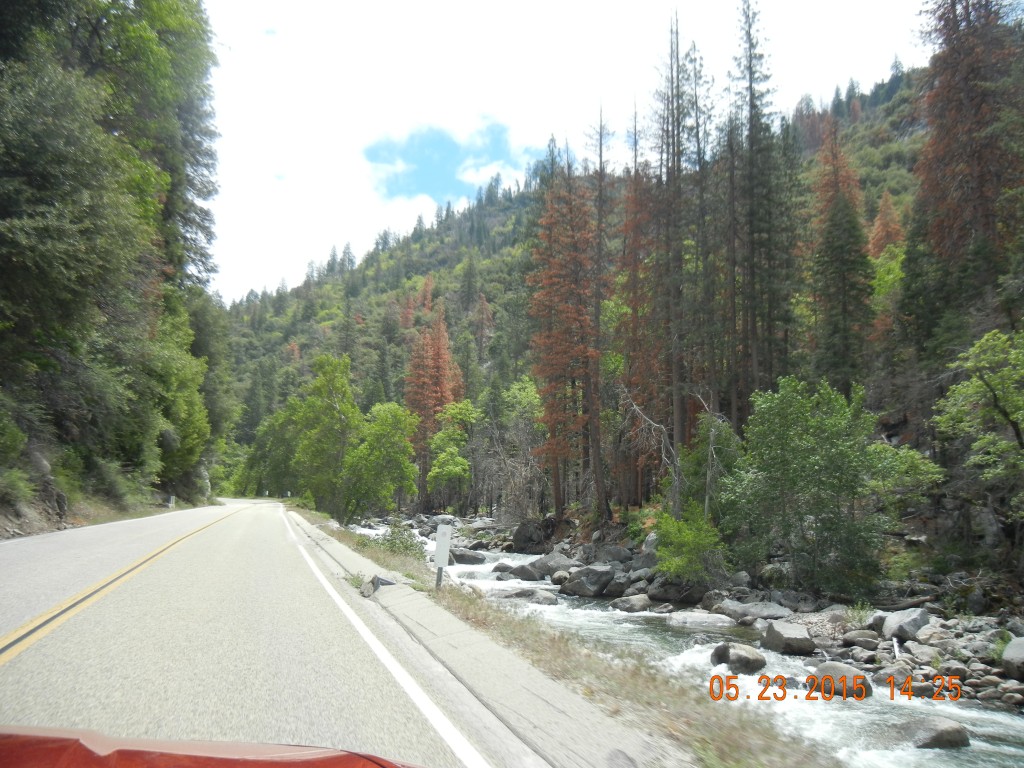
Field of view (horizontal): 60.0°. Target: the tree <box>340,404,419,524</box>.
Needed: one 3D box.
[{"bbox_3d":[-9.227,5.431,61.802,5.430,8.330,5.160,1,-7,-8],"label":"tree"}]

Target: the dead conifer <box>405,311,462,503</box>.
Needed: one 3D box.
[{"bbox_3d":[-10.844,2.919,122.602,8.010,27.200,8.010,1,-7,-5],"label":"dead conifer"}]

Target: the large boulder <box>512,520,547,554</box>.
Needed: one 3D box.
[{"bbox_3d":[1.167,10.233,59.183,2.270,2.240,2.150,0,-7,1],"label":"large boulder"}]

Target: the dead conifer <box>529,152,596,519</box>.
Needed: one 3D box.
[{"bbox_3d":[4.277,-4.427,75.160,5.760,31.290,5.470,0,-7,3],"label":"dead conifer"}]

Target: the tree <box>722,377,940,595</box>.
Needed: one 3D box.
[{"bbox_3d":[11.273,3.522,31.313,7.690,7.640,6.540,-2,-8,20],"label":"tree"}]

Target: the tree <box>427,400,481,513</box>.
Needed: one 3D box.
[{"bbox_3d":[-6.248,7.695,94.782,5.770,11.930,5.480,1,-7,-4],"label":"tree"}]

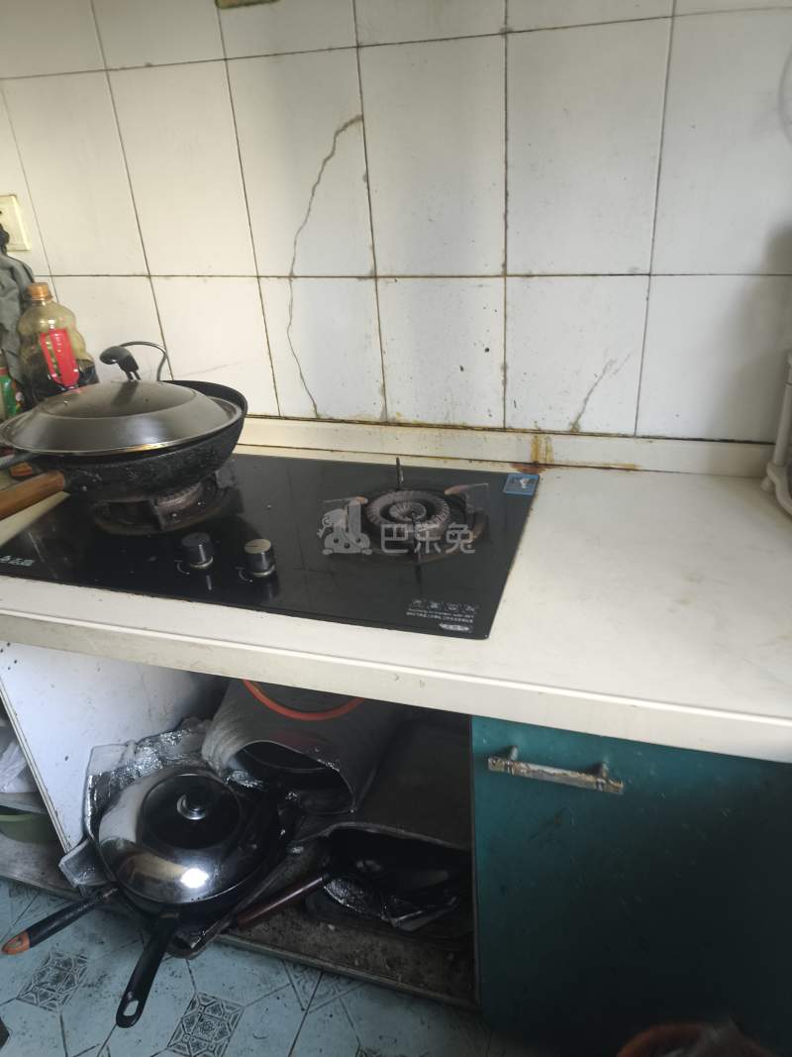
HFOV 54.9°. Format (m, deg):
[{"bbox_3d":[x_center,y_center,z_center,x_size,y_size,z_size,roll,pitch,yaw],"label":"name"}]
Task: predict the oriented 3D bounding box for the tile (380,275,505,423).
[{"bbox_3d":[0.074,-0.275,1.202,0.198,0.236,0.010,6,31,17],"label":"tile"}]

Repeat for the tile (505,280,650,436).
[{"bbox_3d":[0.264,-0.257,1.144,0.200,0.239,0.010,6,31,17],"label":"tile"}]

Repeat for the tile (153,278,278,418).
[{"bbox_3d":[-0.308,-0.312,1.317,0.200,0.239,0.010,6,31,17],"label":"tile"}]

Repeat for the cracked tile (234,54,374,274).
[{"bbox_3d":[-0.134,-0.527,1.128,0.198,0.296,0.010,6,31,17],"label":"cracked tile"}]

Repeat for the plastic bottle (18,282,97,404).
[{"bbox_3d":[-0.578,-0.275,1.327,0.102,0.293,0.102,-16,31,-20],"label":"plastic bottle"}]

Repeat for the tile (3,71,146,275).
[{"bbox_3d":[-0.515,-0.565,1.244,0.198,0.296,0.010,6,31,17],"label":"tile"}]

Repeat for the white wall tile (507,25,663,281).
[{"bbox_3d":[0.247,-0.489,1.011,0.198,0.296,0.010,6,31,17],"label":"white wall tile"}]

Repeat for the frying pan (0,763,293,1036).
[{"bbox_3d":[-0.388,0.548,1.237,0.340,0.170,0.440,13,29,13],"label":"frying pan"}]

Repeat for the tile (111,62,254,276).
[{"bbox_3d":[-0.324,-0.546,1.186,0.198,0.296,0.010,6,31,17],"label":"tile"}]

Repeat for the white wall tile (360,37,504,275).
[{"bbox_3d":[0.056,-0.509,1.069,0.200,0.300,0.010,6,31,17],"label":"white wall tile"}]

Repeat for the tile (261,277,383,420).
[{"bbox_3d":[-0.117,-0.294,1.259,0.200,0.239,0.010,6,31,17],"label":"tile"}]

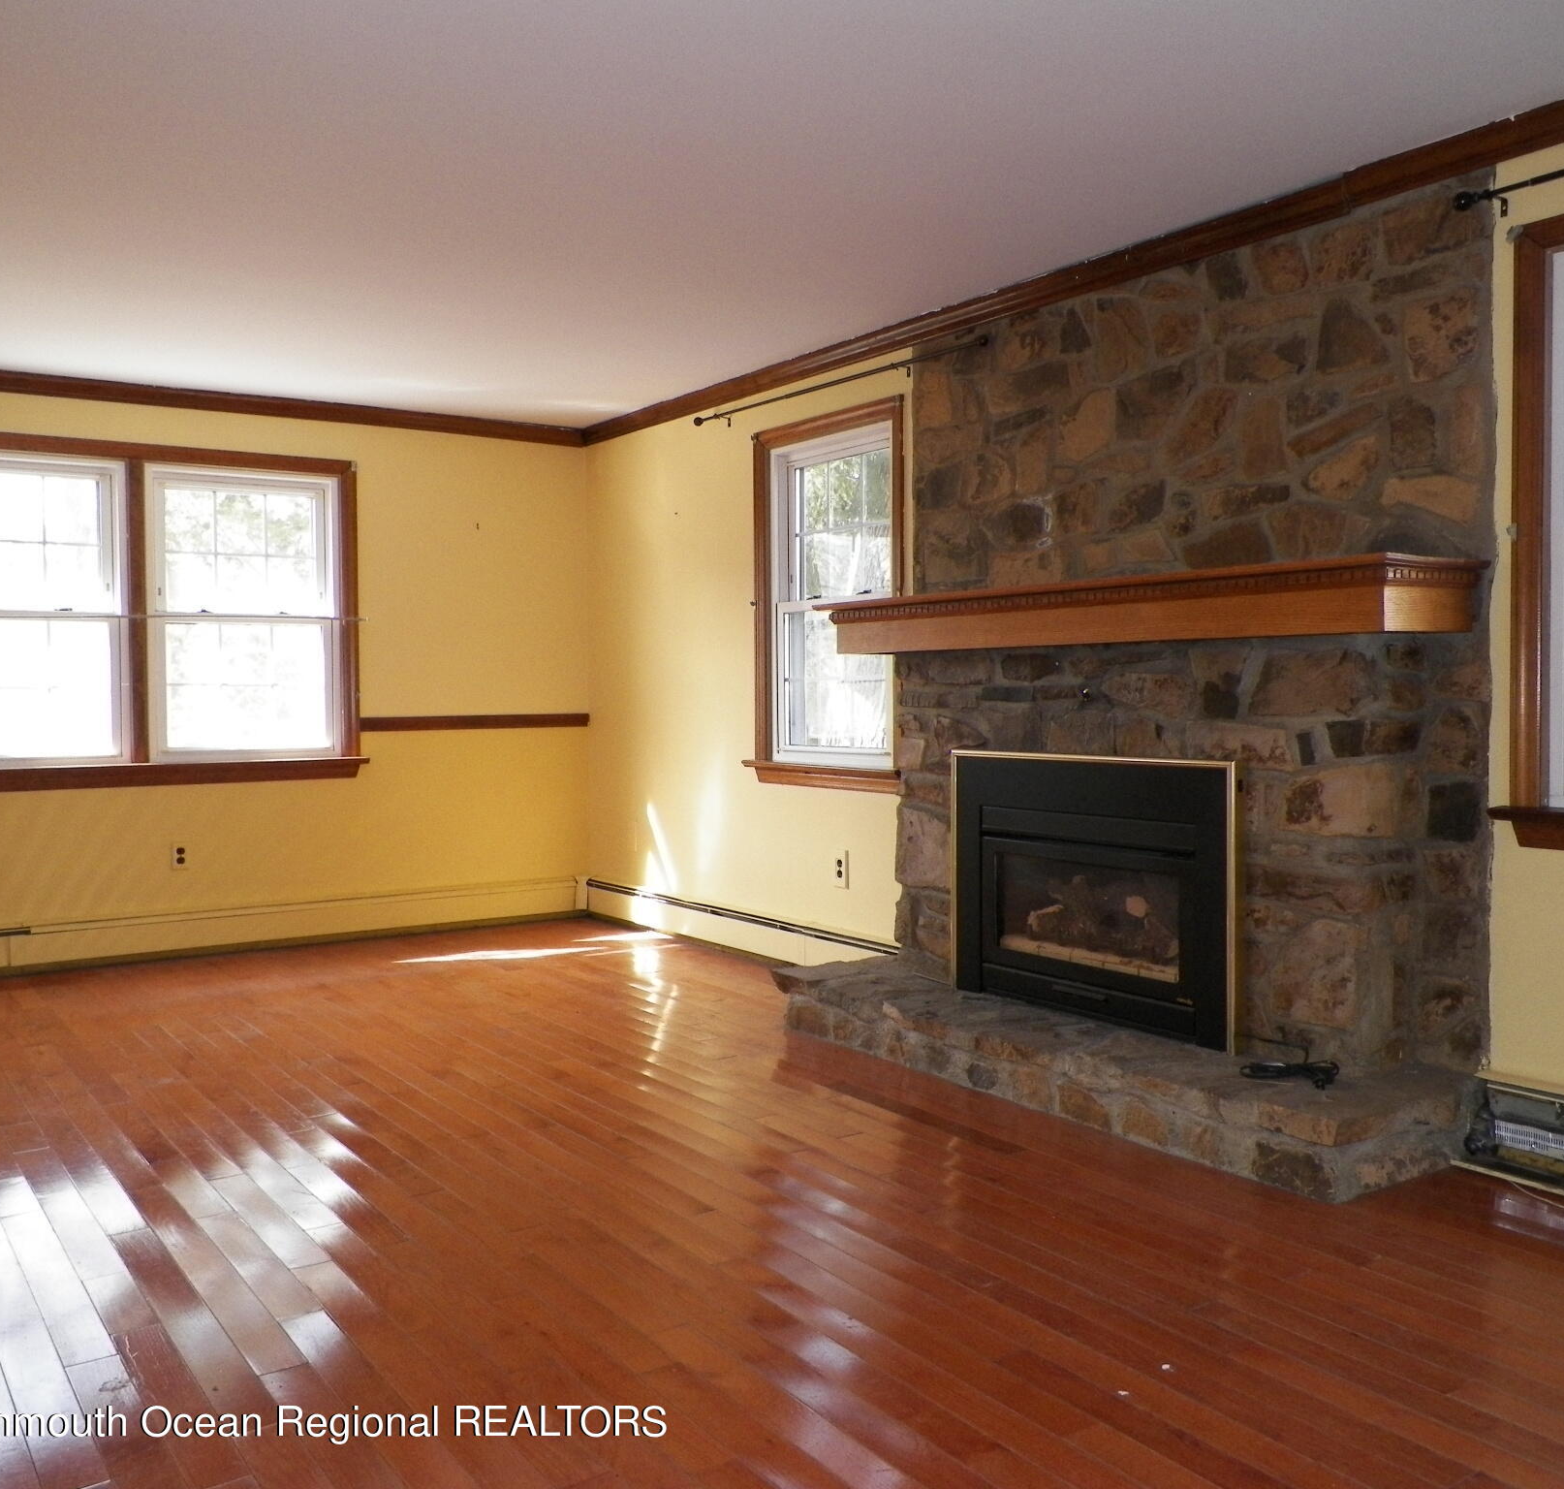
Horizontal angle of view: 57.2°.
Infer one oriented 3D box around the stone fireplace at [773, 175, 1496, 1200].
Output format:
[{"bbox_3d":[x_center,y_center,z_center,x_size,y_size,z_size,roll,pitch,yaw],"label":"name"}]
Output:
[{"bbox_3d":[0.806,-0.196,3.995,0.585,2.265,2.095,-2,3,-35],"label":"stone fireplace"}]

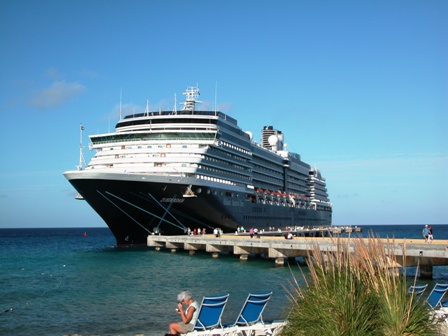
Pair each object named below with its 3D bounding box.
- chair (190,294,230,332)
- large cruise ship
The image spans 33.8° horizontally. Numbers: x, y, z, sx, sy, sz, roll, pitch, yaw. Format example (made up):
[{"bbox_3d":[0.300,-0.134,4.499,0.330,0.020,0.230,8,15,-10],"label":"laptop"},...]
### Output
[{"bbox_3d":[-0.523,3.121,15.228,0.650,0.827,1.400,3,-15,-38],"label":"chair"},{"bbox_3d":[7.027,3.574,288.681,34.000,50.000,285.300,-2,-5,16],"label":"large cruise ship"}]

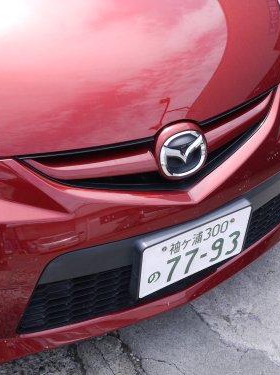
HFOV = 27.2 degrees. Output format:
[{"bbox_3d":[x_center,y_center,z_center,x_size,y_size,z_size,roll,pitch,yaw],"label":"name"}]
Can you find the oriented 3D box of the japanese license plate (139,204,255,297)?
[{"bbox_3d":[0.139,0.157,1.439,0.330,0.165,0.010,-19,43,-27],"label":"japanese license plate"}]

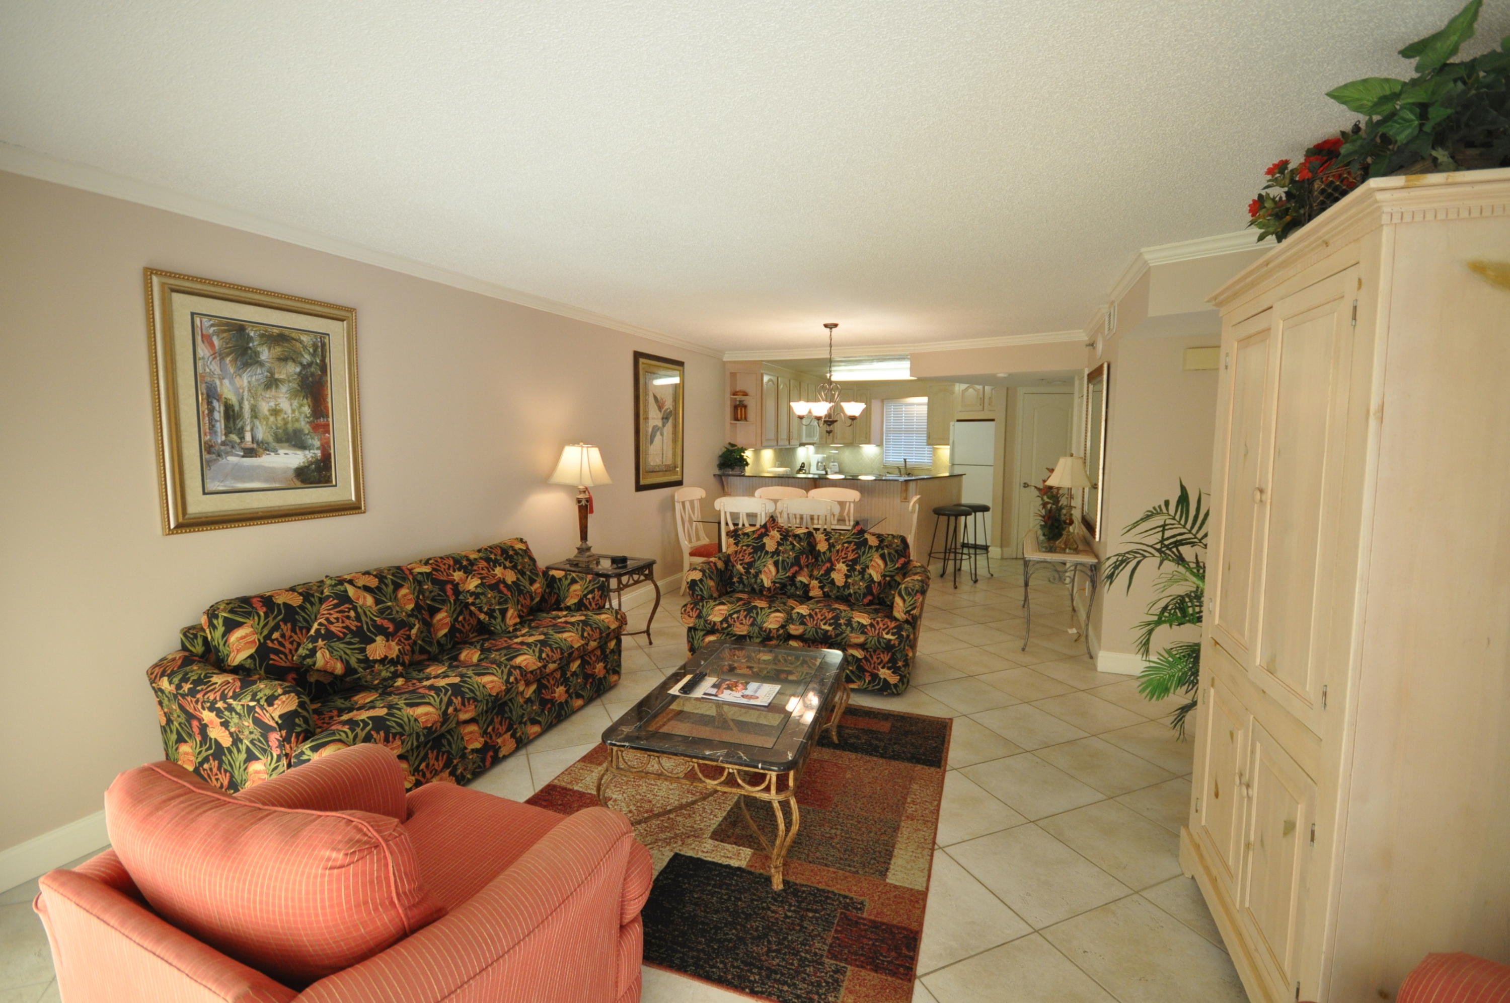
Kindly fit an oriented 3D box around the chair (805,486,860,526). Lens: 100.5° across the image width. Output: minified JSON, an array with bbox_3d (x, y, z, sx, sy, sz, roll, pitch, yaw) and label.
[{"bbox_3d":[0.697,0.381,6.119,0.540,1.000,0.540,2,6,21],"label":"chair"}]

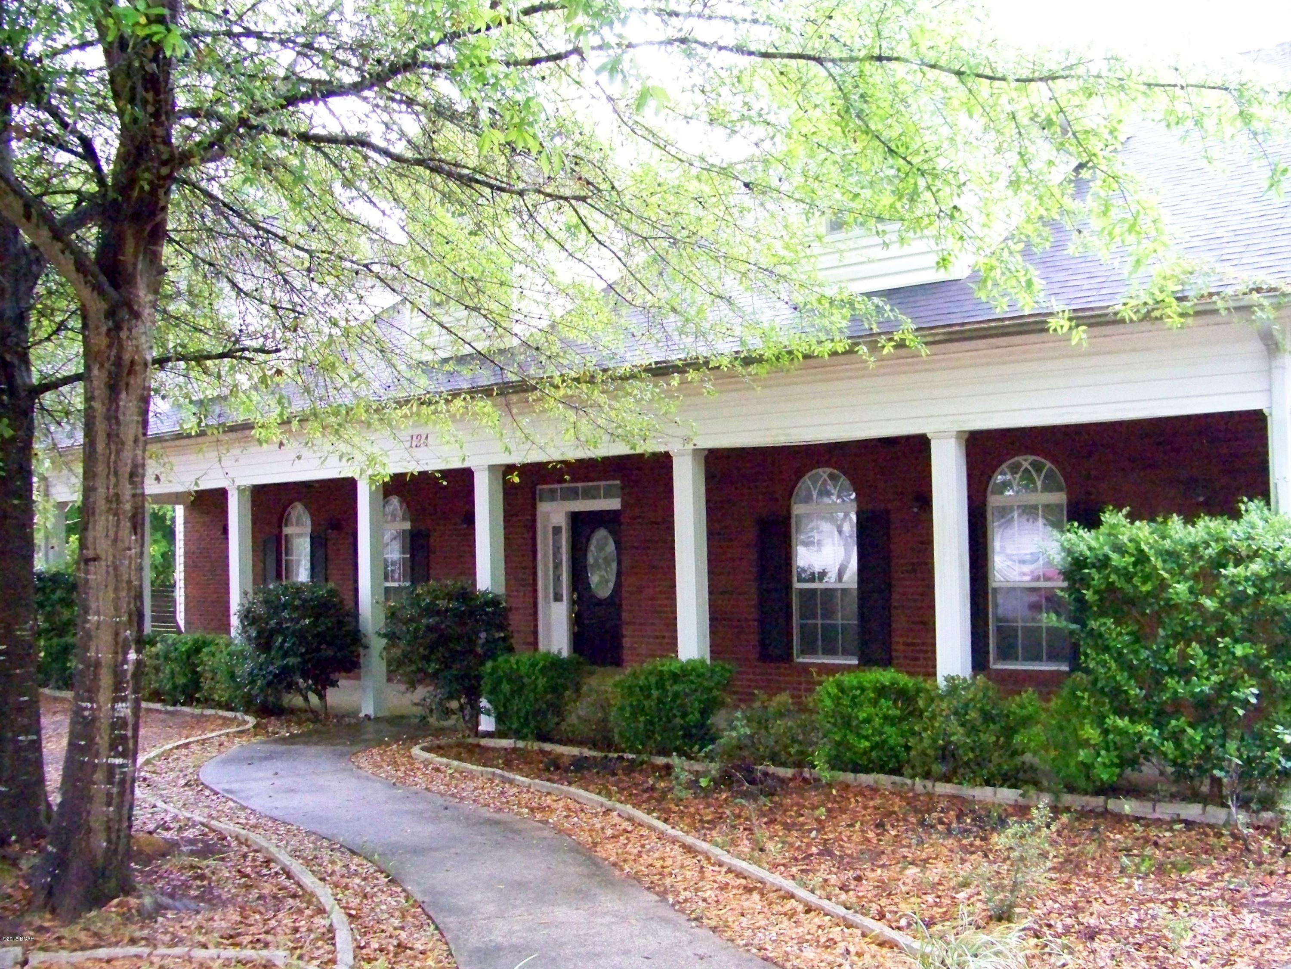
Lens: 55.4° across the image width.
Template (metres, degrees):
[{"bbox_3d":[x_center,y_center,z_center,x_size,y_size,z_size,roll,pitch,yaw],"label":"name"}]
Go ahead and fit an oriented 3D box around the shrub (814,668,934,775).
[{"bbox_3d":[1.683,1.745,9.070,0.887,0.774,0.781,-3,-3,35],"label":"shrub"}]

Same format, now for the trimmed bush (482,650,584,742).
[{"bbox_3d":[-1.006,1.890,10.965,0.950,0.803,0.836,-3,-3,35],"label":"trimmed bush"}]

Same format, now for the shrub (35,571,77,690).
[{"bbox_3d":[-7.954,1.965,16.692,1.150,1.580,1.100,-3,-3,35],"label":"shrub"}]

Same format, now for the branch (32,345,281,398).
[{"bbox_3d":[-3.024,-0.701,7.600,1.550,0.340,0.320,-1,-3,-7],"label":"branch"}]

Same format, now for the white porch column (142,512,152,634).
[{"bbox_3d":[-7.712,1.586,18.939,0.200,2.444,0.200,-3,-3,35],"label":"white porch column"}]

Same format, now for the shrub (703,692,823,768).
[{"bbox_3d":[0.921,1.902,9.603,0.928,0.551,0.816,-3,-3,35],"label":"shrub"}]

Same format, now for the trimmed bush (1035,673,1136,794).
[{"bbox_3d":[2.963,1.656,8.168,0.780,0.800,0.700,-3,-3,35],"label":"trimmed bush"}]

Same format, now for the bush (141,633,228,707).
[{"bbox_3d":[-5.496,2.185,14.639,1.083,0.852,0.975,-3,-3,35],"label":"bush"}]

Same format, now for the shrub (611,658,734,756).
[{"bbox_3d":[0.217,1.820,10.103,1.047,0.797,0.922,-3,-3,35],"label":"shrub"}]

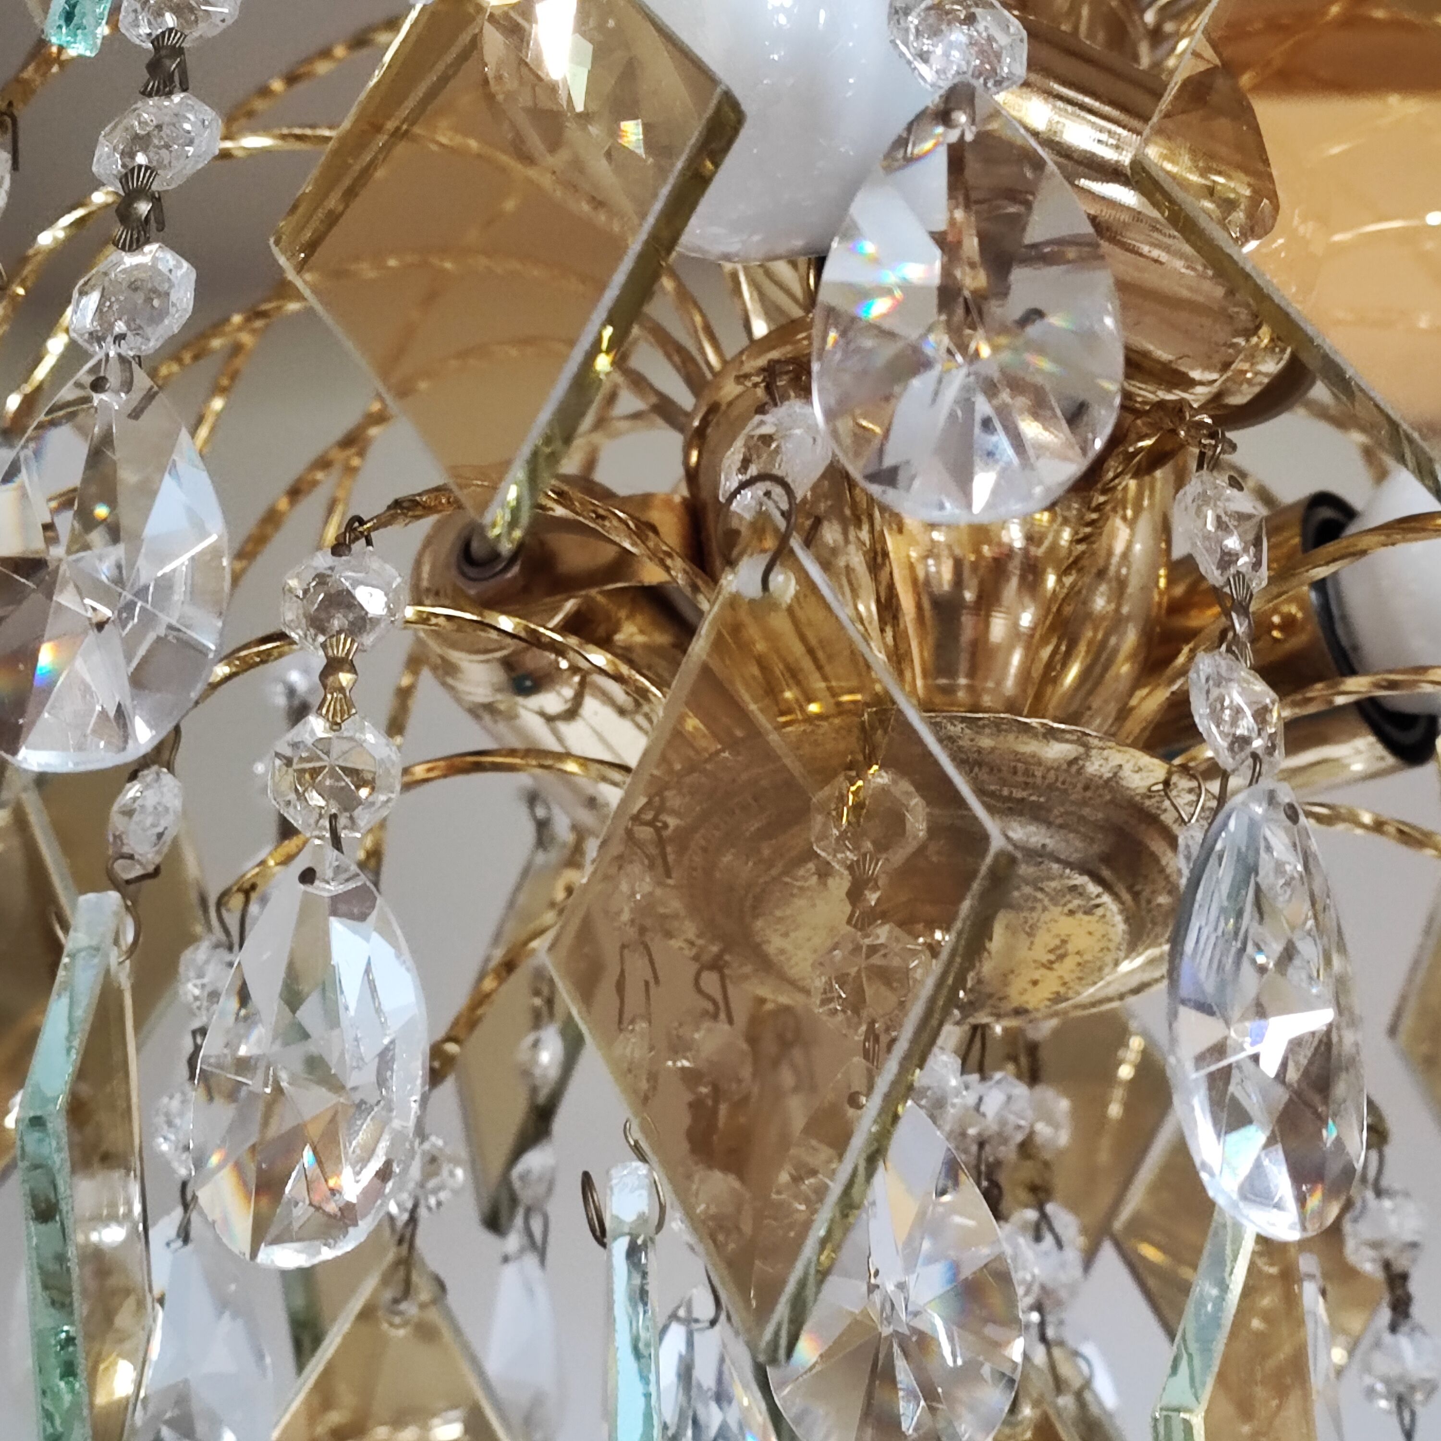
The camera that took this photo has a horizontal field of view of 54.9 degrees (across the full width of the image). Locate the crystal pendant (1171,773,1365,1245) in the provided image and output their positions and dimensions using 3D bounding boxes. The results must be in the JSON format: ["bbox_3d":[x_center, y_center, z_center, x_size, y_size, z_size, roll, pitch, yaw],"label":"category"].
[{"bbox_3d":[0.059,0.030,0.149,0.031,0.048,0.013,12,-18,-35],"label":"crystal pendant"}]

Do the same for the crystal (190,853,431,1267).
[{"bbox_3d":[-0.046,0.037,0.156,0.030,0.046,0.013,-5,-16,22],"label":"crystal"}]

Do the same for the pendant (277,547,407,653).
[{"bbox_3d":[-0.044,-0.014,0.162,0.014,0.014,0.008,-1,9,8],"label":"pendant"}]

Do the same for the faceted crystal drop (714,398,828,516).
[{"bbox_3d":[0.006,-0.032,0.169,0.014,0.014,0.008,-8,-17,33],"label":"faceted crystal drop"}]

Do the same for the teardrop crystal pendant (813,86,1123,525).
[{"bbox_3d":[0.025,-0.043,0.141,0.031,0.048,0.013,-1,-15,8],"label":"teardrop crystal pendant"}]

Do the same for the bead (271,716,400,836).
[{"bbox_3d":[-0.044,0.006,0.157,0.014,0.014,0.008,2,-15,-5],"label":"bead"}]

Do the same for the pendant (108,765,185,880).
[{"bbox_3d":[-0.072,0.013,0.174,0.008,0.014,0.014,0,-15,6],"label":"pendant"}]

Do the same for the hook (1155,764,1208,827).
[{"bbox_3d":[0.068,0.011,0.205,0.007,0.009,0.003,-3,-15,15],"label":"hook"}]

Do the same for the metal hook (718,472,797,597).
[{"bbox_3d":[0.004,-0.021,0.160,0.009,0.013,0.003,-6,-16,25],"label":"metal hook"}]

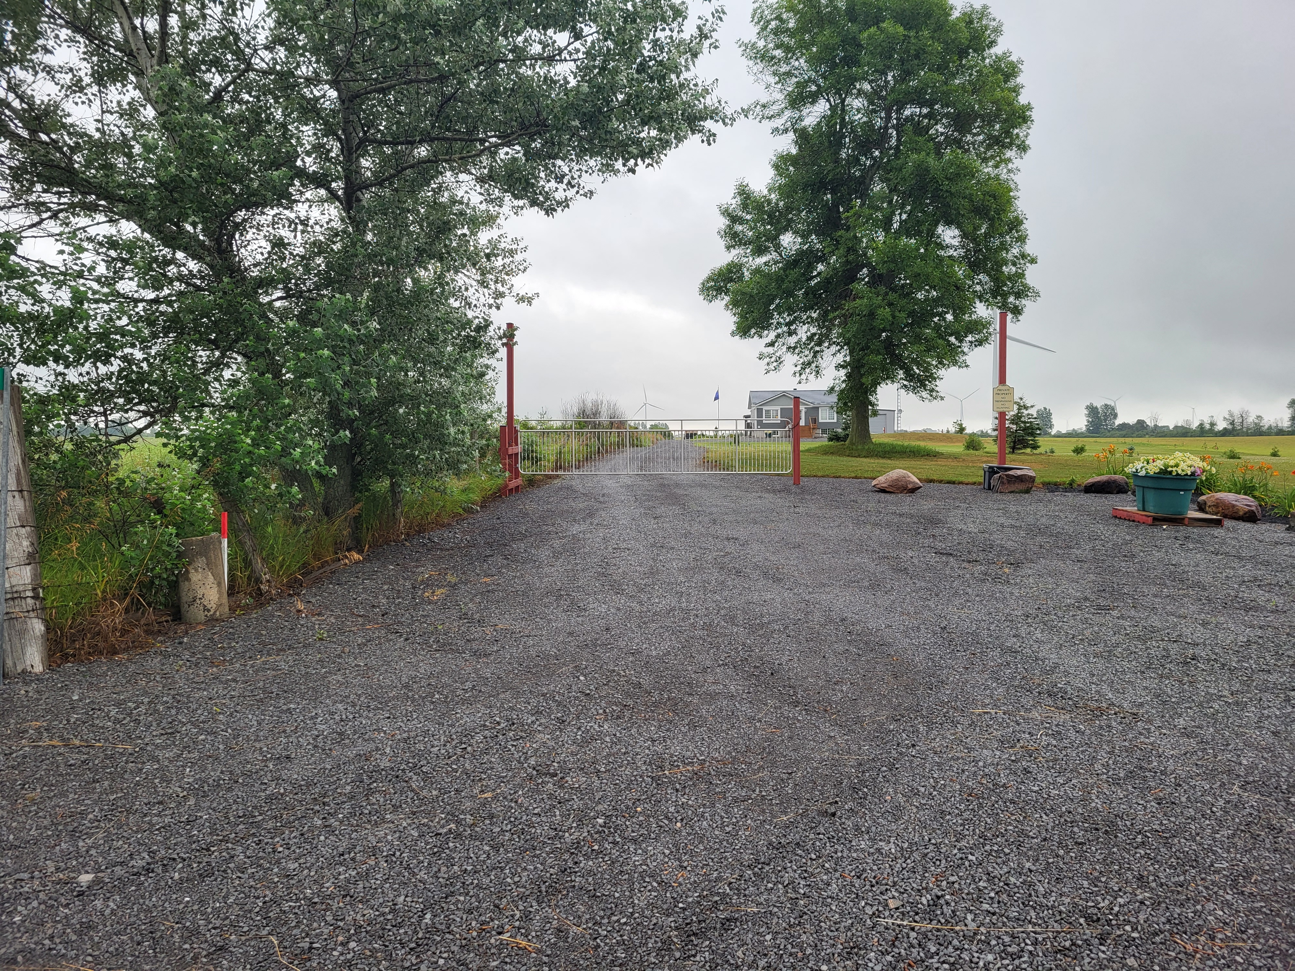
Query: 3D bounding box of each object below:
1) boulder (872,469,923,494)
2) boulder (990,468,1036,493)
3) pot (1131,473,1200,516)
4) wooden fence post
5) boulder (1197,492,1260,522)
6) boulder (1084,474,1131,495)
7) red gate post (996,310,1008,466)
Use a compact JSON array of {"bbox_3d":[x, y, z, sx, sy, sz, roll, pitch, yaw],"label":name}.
[{"bbox_3d":[5.074,-0.076,19.750,0.980,0.440,0.650,0,3,5],"label":"boulder"},{"bbox_3d":[7.414,-0.080,19.700,0.840,0.440,0.580,0,3,5],"label":"boulder"},{"bbox_3d":[7.722,0.131,14.500,0.880,0.560,0.880,1,4,28],"label":"pot"},{"bbox_3d":[-4.017,0.259,6.150,0.250,1.830,0.250,-4,4,-33],"label":"wooden fence post"},{"bbox_3d":[8.911,0.330,14.900,0.860,0.400,0.600,1,3,22],"label":"boulder"},{"bbox_3d":[9.269,-0.020,19.650,0.880,0.350,0.600,0,3,10],"label":"boulder"},{"bbox_3d":[7.772,-1.883,21.300,0.145,3.830,0.145,0,3,0],"label":"red gate post"}]

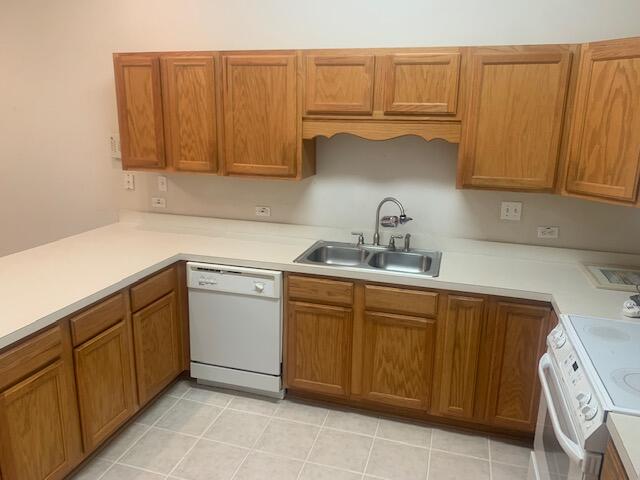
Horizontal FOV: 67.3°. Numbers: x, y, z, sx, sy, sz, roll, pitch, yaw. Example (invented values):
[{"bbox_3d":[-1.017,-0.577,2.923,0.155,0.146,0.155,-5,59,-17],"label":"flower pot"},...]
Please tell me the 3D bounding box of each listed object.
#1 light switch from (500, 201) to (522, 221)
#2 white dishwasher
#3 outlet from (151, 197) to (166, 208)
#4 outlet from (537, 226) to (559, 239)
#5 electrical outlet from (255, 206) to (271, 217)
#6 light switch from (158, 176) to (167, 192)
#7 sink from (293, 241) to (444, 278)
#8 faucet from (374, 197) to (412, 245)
[{"bbox_3d":[1.172,-0.175,2.933,0.115,0.115,0.016,5,15,15],"label":"light switch"},{"bbox_3d":[-0.445,0.511,3.239,0.610,0.870,0.620,5,15,15],"label":"white dishwasher"},{"bbox_3d":[-1.209,-0.277,3.620,0.115,0.070,0.014,5,15,15],"label":"outlet"},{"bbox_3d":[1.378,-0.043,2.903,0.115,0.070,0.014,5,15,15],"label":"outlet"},{"bbox_3d":[-0.398,-0.198,3.397,0.115,0.070,0.014,5,15,15],"label":"electrical outlet"},{"bbox_3d":[-1.172,-0.413,3.576,0.070,0.115,0.014,5,15,15],"label":"light switch"},{"bbox_3d":[0.317,0.185,2.966,0.835,0.180,0.555,5,15,15],"label":"sink"},{"bbox_3d":[0.442,-0.092,3.056,0.110,0.330,0.260,-9,17,-35],"label":"faucet"}]

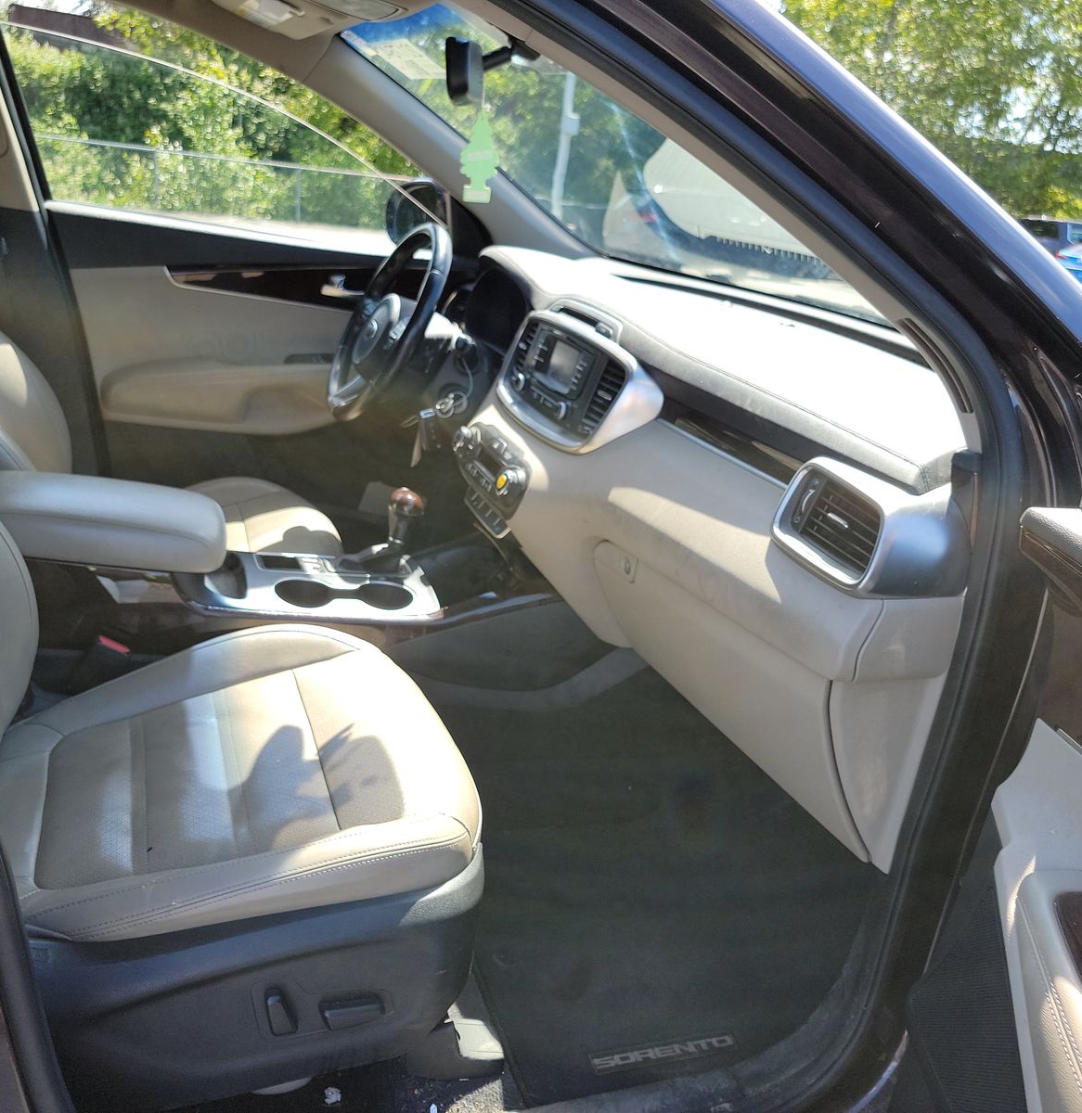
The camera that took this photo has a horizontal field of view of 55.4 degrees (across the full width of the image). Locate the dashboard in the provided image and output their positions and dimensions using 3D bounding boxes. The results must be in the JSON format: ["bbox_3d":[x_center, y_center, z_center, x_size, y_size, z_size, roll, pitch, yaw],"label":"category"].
[{"bbox_3d":[0.146,-0.138,1.611,0.500,0.570,1.460,-2,21,-19],"label":"dashboard"}]

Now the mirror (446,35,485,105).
[{"bbox_3d":[-0.097,-0.620,1.327,0.045,0.070,0.245,4,20,-5],"label":"mirror"}]

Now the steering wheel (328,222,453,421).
[{"bbox_3d":[-0.244,-0.395,1.739,0.110,0.375,0.375,26,10,-27],"label":"steering wheel"}]

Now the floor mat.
[{"bbox_3d":[0.218,0.491,1.418,0.640,0.120,0.490,-2,21,-19],"label":"floor mat"}]

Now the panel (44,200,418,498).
[{"bbox_3d":[-0.502,-0.350,2.084,0.850,0.610,0.140,-2,21,-19],"label":"panel"}]

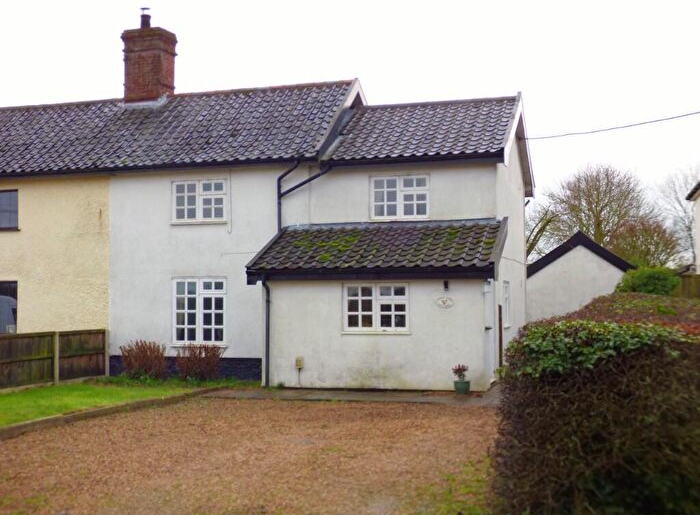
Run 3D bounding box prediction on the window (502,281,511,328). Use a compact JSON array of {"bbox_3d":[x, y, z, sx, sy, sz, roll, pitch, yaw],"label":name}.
[{"bbox_3d":[3.138,0.950,19.426,0.100,0.922,0.791,-1,-3,18],"label":"window"}]

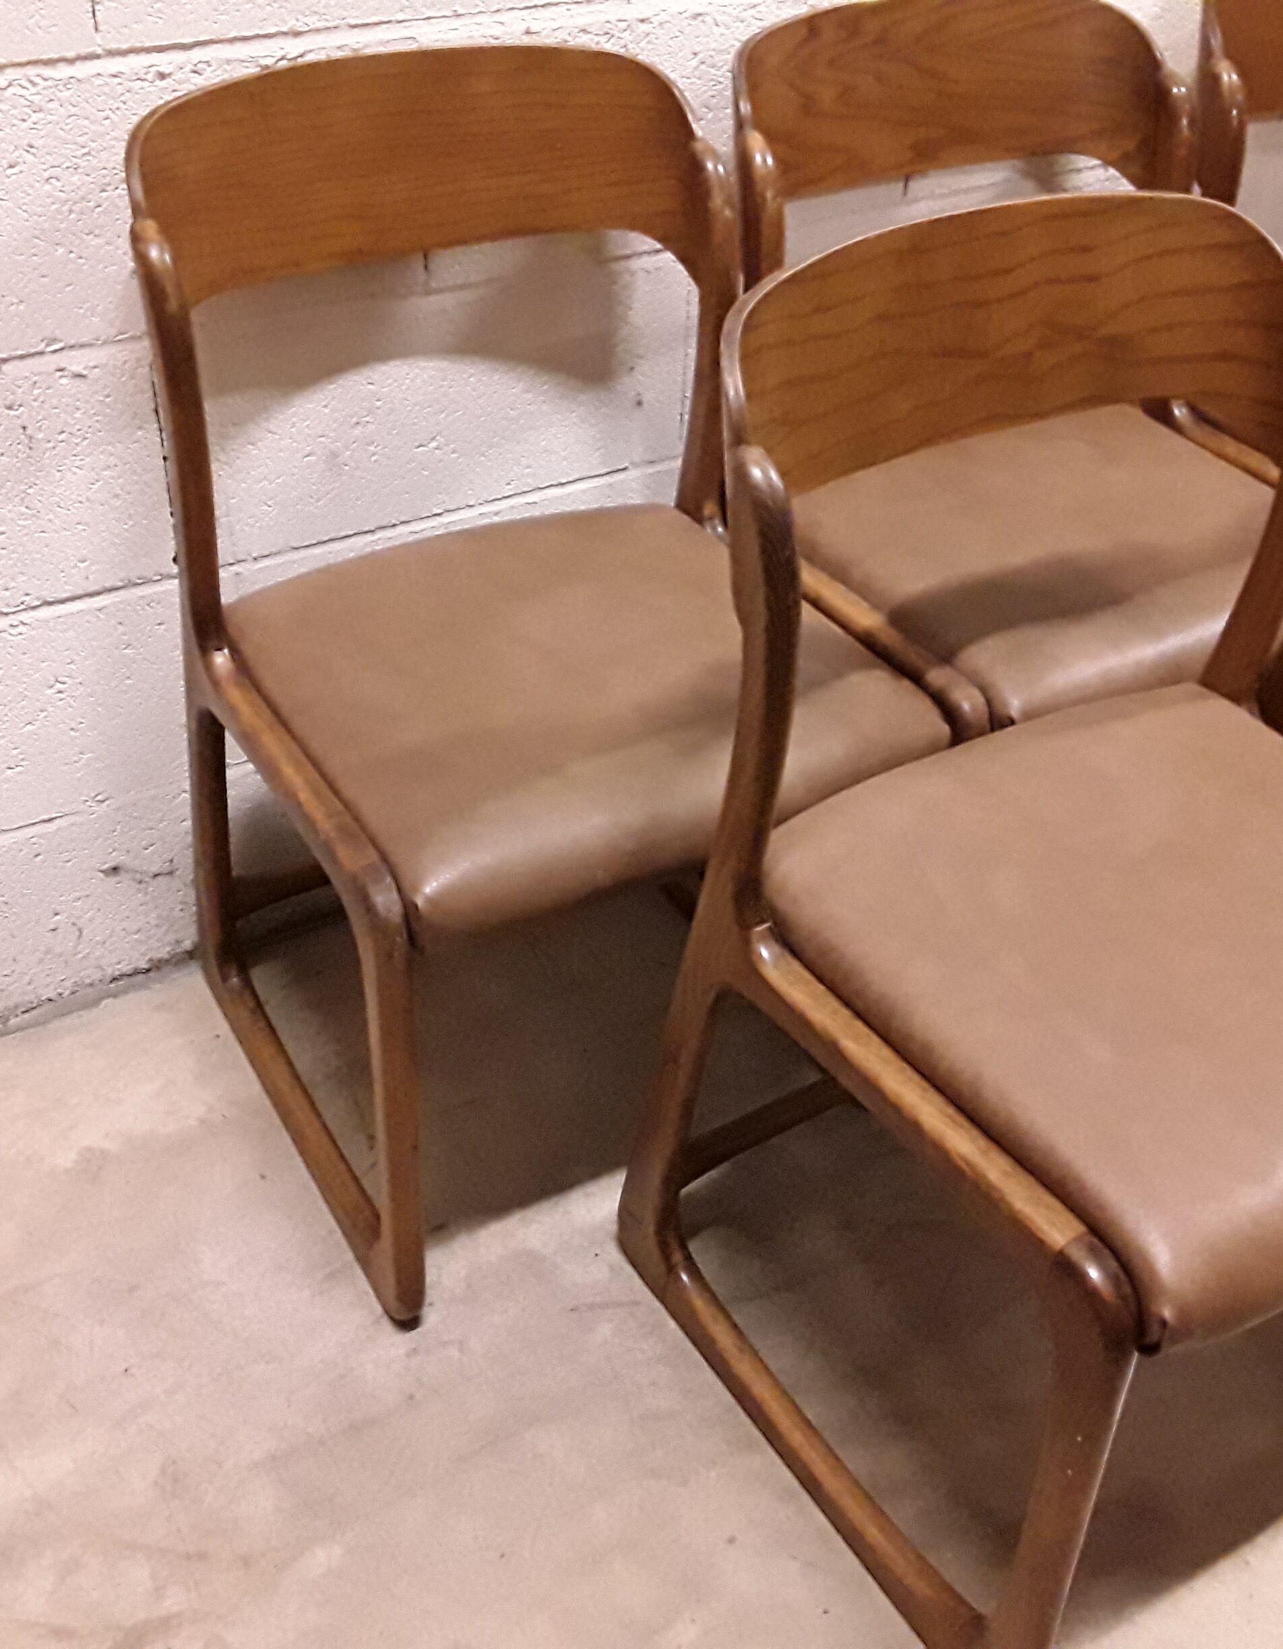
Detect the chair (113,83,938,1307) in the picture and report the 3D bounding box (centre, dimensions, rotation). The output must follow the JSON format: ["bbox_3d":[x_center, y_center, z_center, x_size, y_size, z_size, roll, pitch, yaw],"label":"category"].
[{"bbox_3d":[-0.069,-0.116,1.291,0.473,0.808,0.478,-18,41,-25],"label":"chair"}]

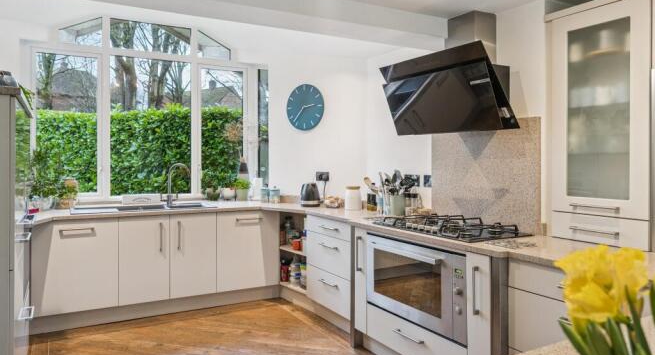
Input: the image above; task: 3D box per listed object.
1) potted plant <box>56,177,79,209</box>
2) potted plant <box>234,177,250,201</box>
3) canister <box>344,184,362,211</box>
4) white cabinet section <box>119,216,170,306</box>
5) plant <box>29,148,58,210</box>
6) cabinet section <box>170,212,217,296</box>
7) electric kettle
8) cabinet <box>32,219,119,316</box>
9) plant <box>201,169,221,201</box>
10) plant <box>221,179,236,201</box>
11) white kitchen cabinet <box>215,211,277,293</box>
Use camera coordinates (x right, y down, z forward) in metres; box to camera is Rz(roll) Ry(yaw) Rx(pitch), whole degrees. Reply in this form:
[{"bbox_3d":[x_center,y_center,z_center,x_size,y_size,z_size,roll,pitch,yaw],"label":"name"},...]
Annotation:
[{"bbox_3d":[-2.360,0.134,4.126,0.175,0.285,0.175,-1,2,-29],"label":"potted plant"},{"bbox_3d":[-0.934,0.135,5.016,0.170,0.265,0.170,-1,1,-28],"label":"potted plant"},{"bbox_3d":[0.231,0.183,3.987,0.150,0.215,0.150,0,2,0],"label":"canister"},{"bbox_3d":[-1.654,0.678,4.023,0.397,0.720,0.570,-1,2,-29],"label":"white cabinet section"},{"bbox_3d":[-2.571,0.001,4.112,0.235,0.550,0.235,-1,2,-29],"label":"plant"},{"bbox_3d":[-1.305,0.675,4.220,0.404,0.720,0.570,-1,2,-29],"label":"cabinet section"},{"bbox_3d":[-0.160,0.162,4.398,0.190,0.235,0.165,0,1,31],"label":"electric kettle"},{"bbox_3d":[-2.090,0.687,3.800,0.600,0.715,0.570,-1,1,-28],"label":"cabinet"},{"bbox_3d":[-1.272,0.100,4.959,0.215,0.340,0.215,-1,1,-28],"label":"plant"},{"bbox_3d":[-1.102,0.147,5.063,0.175,0.240,0.175,-1,1,-28],"label":"plant"},{"bbox_3d":[-0.863,0.677,4.499,0.613,0.725,0.560,-1,2,-29],"label":"white kitchen cabinet"}]

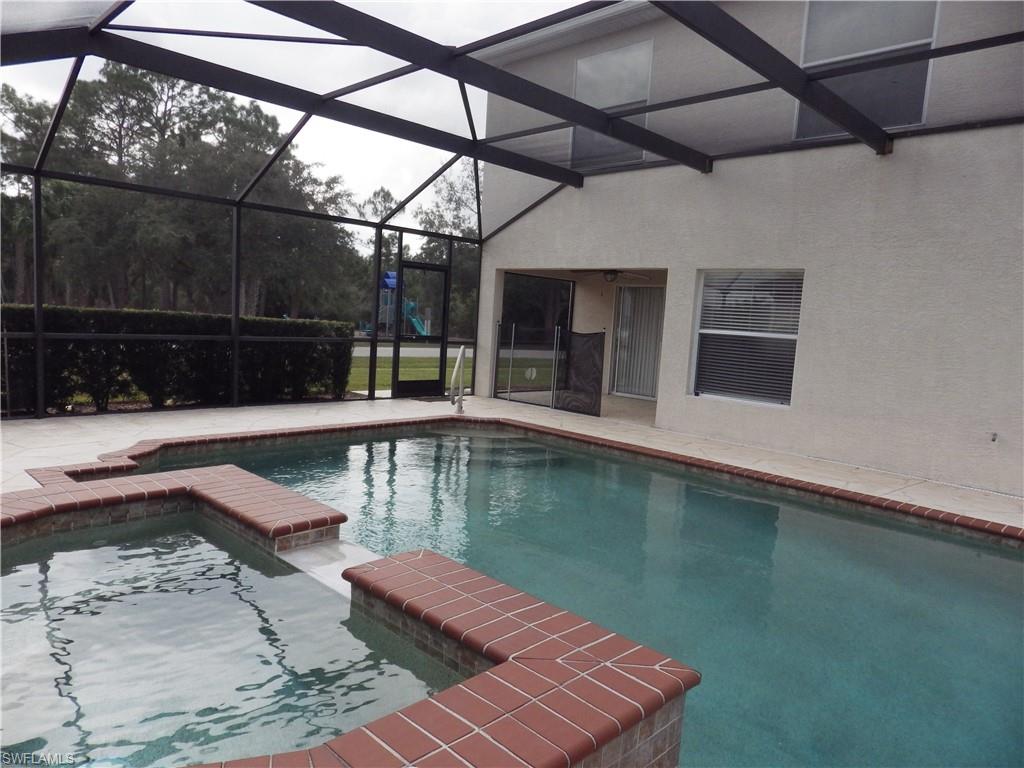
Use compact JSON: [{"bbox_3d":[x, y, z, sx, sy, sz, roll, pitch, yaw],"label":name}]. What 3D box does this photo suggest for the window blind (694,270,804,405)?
[{"bbox_3d":[2.887,-0.589,8.002,1.280,1.590,0.070,9,9,44],"label":"window blind"}]

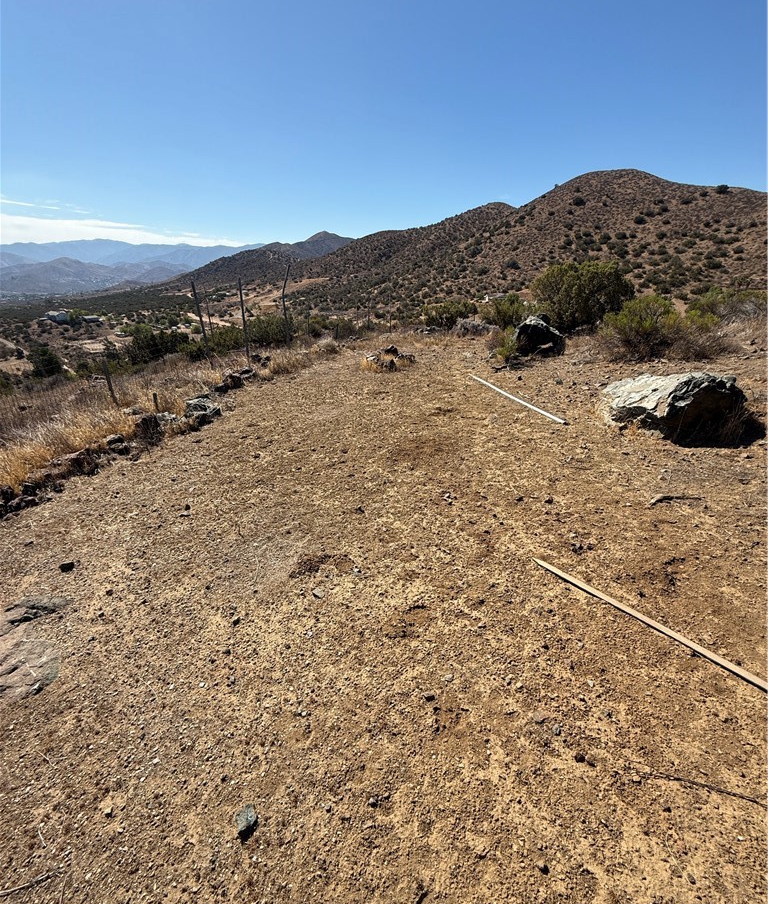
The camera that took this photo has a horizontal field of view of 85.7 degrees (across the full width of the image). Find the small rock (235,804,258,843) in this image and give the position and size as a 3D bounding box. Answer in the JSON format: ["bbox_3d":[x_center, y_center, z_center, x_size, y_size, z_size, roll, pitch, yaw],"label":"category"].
[{"bbox_3d":[-0.410,1.106,1.243,0.070,0.050,0.090,16,30,31],"label":"small rock"}]

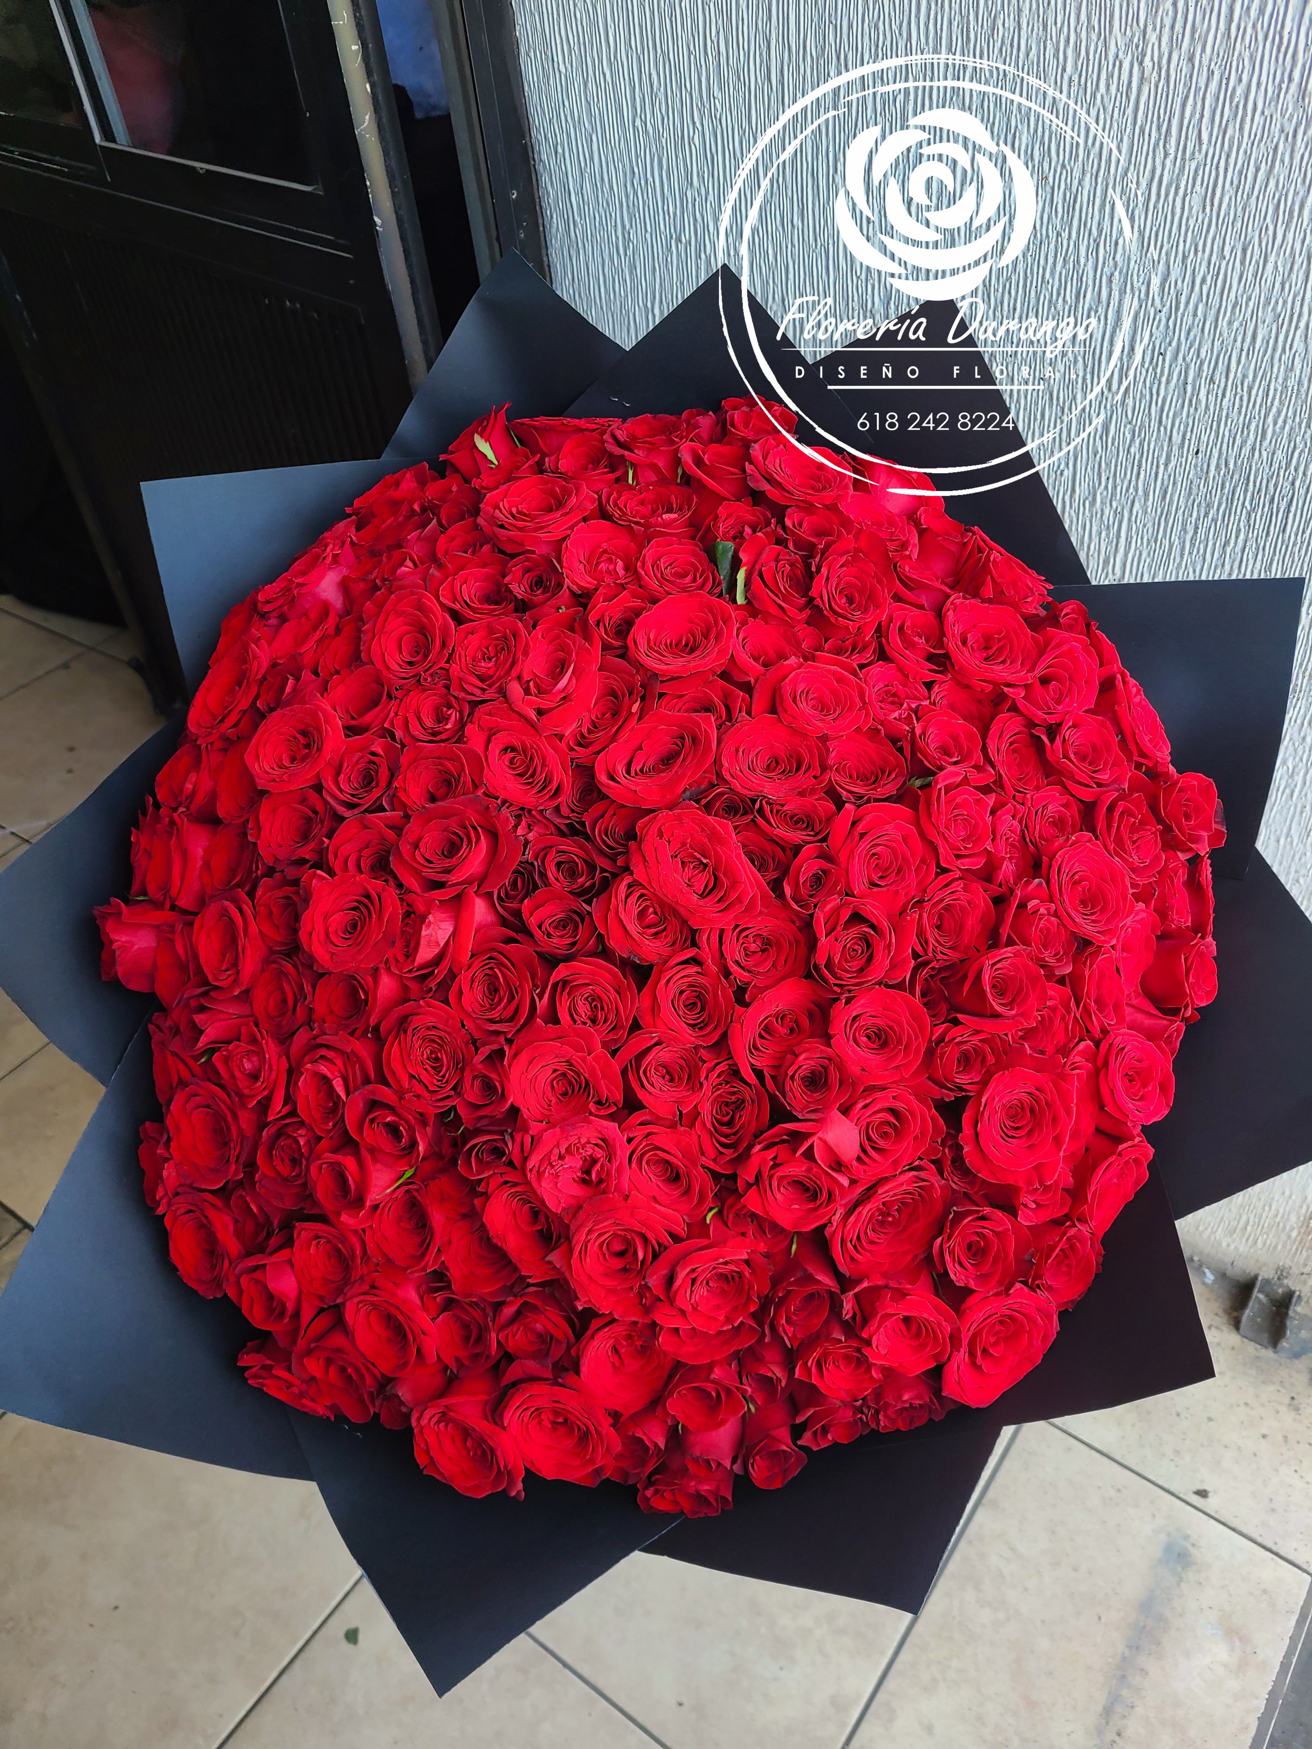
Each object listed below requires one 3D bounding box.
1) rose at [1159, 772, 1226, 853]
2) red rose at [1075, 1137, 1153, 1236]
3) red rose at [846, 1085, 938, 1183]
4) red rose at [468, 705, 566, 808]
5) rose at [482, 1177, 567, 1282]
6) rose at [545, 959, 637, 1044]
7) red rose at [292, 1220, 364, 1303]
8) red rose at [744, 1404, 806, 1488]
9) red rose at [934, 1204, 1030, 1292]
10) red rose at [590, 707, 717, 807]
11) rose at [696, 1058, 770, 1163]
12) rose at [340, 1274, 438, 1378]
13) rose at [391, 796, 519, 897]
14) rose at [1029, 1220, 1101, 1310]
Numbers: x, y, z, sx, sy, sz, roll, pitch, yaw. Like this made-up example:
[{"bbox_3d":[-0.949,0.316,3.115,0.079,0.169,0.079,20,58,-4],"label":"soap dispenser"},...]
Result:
[{"bbox_3d":[0.402,-0.046,0.985,0.058,0.058,0.050,-42,15,-33],"label":"rose"},{"bbox_3d":[0.267,0.185,0.779,0.062,0.062,0.046,0,6,-23],"label":"red rose"},{"bbox_3d":[0.145,0.163,0.820,0.059,0.046,0.059,0,74,0],"label":"red rose"},{"bbox_3d":[-0.091,-0.076,0.855,0.068,0.050,0.068,-1,67,7],"label":"red rose"},{"bbox_3d":[-0.088,0.228,0.830,0.064,0.050,0.064,0,64,-22],"label":"rose"},{"bbox_3d":[-0.035,0.070,0.729,0.050,0.040,0.050,0,81,2],"label":"rose"},{"bbox_3d":[-0.190,0.224,0.760,0.046,0.046,0.036,0,0,9],"label":"red rose"},{"bbox_3d":[0.076,0.370,0.860,0.044,0.044,0.047,-10,21,-3],"label":"red rose"},{"bbox_3d":[0.206,0.242,0.850,0.061,0.047,0.061,0,72,-2],"label":"red rose"},{"bbox_3d":[0.003,-0.064,0.860,0.077,0.060,0.077,0,61,11],"label":"red rose"},{"bbox_3d":[0.042,0.129,0.718,0.045,0.041,0.051,0,83,0],"label":"rose"},{"bbox_3d":[-0.167,0.282,0.827,0.065,0.048,0.065,4,88,12],"label":"rose"},{"bbox_3d":[-0.117,-0.016,0.766,0.070,0.052,0.070,0,78,4],"label":"rose"},{"bbox_3d":[0.242,0.230,0.776,0.052,0.052,0.042,0,12,-22],"label":"rose"}]

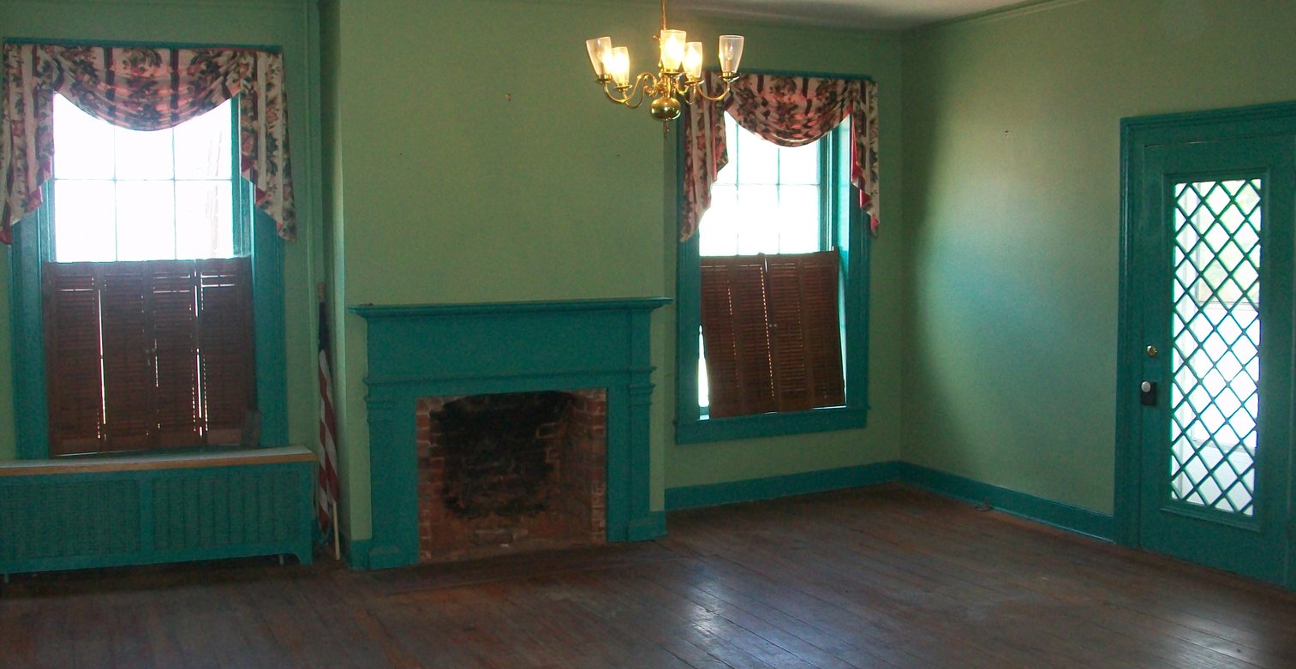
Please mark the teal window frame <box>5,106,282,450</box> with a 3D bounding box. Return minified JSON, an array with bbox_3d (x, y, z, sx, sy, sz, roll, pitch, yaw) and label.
[{"bbox_3d":[-2.511,-0.404,6.460,1.296,2.098,0.186,-2,5,-25],"label":"teal window frame"}]

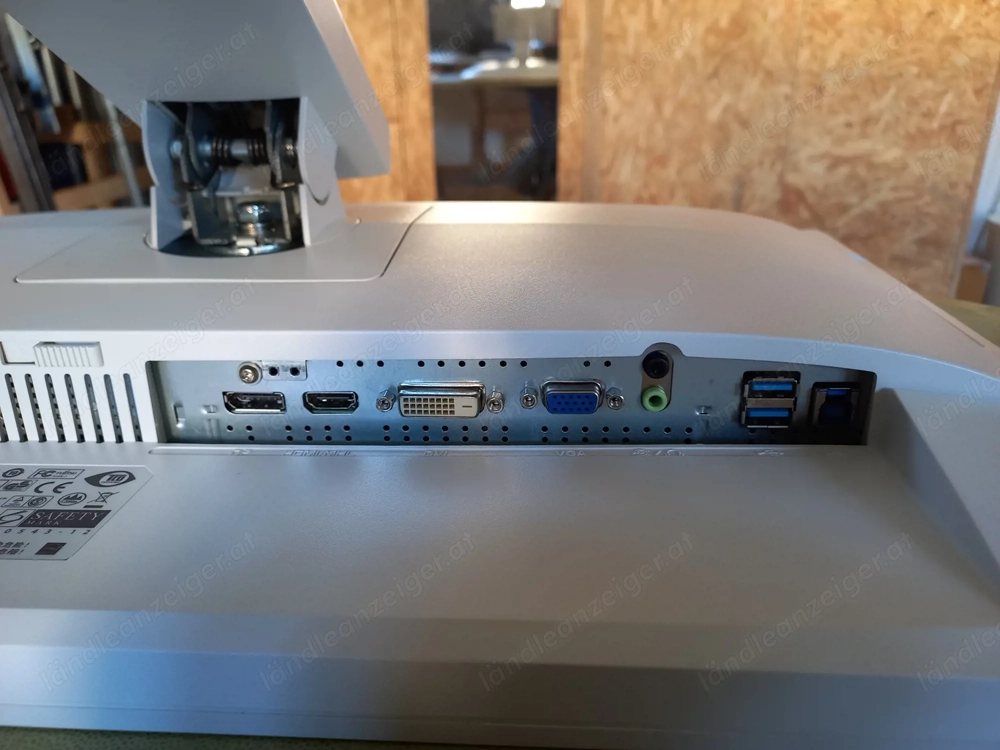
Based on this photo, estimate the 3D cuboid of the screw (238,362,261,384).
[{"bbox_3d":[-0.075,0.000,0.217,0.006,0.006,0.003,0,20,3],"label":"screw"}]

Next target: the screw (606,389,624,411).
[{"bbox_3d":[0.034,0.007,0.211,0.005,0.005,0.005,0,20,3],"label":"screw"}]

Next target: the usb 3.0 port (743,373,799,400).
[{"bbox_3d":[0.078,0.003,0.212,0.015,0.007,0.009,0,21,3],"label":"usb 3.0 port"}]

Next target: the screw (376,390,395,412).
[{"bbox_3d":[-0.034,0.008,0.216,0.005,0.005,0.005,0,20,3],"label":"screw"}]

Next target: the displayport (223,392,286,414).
[{"bbox_3d":[-0.074,0.007,0.223,0.019,0.007,0.008,0,21,3],"label":"displayport"}]

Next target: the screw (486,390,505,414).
[{"bbox_3d":[-0.001,0.008,0.213,0.005,0.005,0.005,0,21,3],"label":"screw"}]

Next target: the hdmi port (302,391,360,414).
[{"bbox_3d":[-0.051,0.007,0.222,0.017,0.007,0.008,0,21,3],"label":"hdmi port"}]

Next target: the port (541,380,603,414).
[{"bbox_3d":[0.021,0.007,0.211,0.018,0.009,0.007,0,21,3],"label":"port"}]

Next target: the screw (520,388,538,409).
[{"bbox_3d":[0.009,0.007,0.211,0.005,0.005,0.005,0,21,3],"label":"screw"}]

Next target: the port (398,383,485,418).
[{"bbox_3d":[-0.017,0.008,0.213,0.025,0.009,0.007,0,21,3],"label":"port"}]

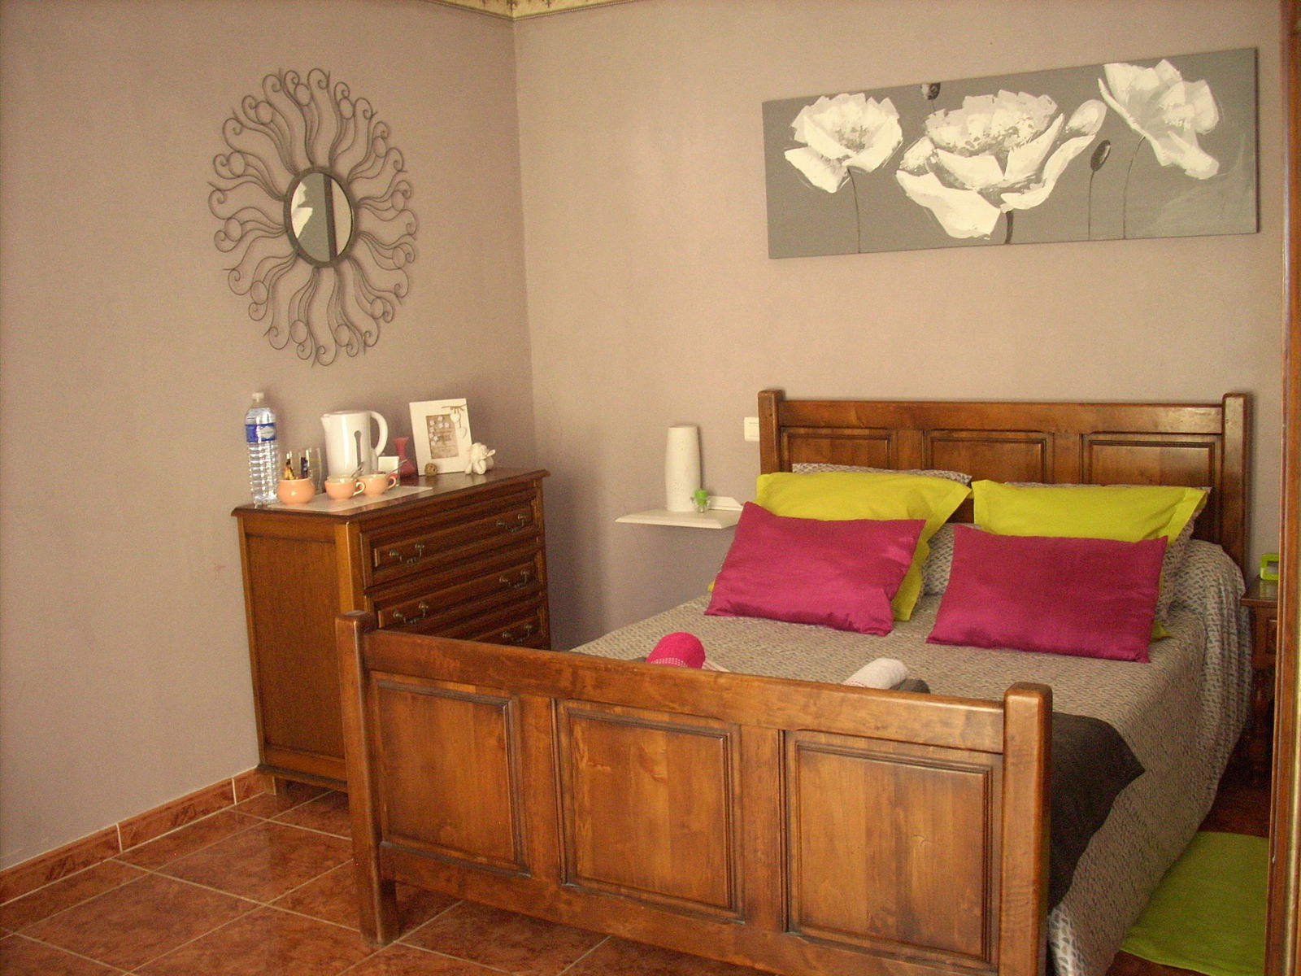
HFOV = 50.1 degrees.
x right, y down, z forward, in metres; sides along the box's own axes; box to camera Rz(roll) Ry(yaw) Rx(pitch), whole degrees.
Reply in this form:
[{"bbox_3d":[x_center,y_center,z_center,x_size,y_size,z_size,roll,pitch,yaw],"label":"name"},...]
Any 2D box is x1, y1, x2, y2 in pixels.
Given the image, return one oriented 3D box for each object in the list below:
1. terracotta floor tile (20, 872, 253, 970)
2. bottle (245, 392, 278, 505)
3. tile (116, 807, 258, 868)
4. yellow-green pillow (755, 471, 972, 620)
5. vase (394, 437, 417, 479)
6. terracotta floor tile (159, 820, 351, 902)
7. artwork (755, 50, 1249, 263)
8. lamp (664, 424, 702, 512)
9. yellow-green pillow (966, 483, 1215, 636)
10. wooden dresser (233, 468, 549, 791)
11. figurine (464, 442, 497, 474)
[{"bbox_3d":[-1.213,1.032,3.315,0.400,0.010,0.400,3,9,31],"label":"terracotta floor tile"},{"bbox_3d":[-1.113,-0.111,3.969,0.090,0.322,0.090,3,9,31],"label":"bottle"},{"bbox_3d":[-1.254,0.967,3.799,0.165,0.010,0.400,3,9,31],"label":"tile"},{"bbox_3d":[0.565,0.174,4.277,0.710,0.160,0.500,3,52,31],"label":"yellow-green pillow"},{"bbox_3d":[-0.803,-0.102,4.538,0.070,0.122,0.070,3,9,31],"label":"vase"},{"bbox_3d":[-1.009,0.979,3.647,0.400,0.010,0.400,3,9,31],"label":"terracotta floor tile"},{"bbox_3d":[1.026,-0.982,4.203,1.500,0.500,0.030,3,9,31],"label":"artwork"},{"bbox_3d":[0.108,-0.064,4.815,0.120,0.290,0.120,-2,8,0],"label":"lamp"},{"bbox_3d":[1.182,0.200,3.909,0.690,0.160,0.500,3,52,31],"label":"yellow-green pillow"},{"bbox_3d":[-0.750,0.427,4.334,0.445,0.872,0.915,3,9,31],"label":"wooden dresser"},{"bbox_3d":[-0.560,-0.100,4.573,0.095,0.092,0.105,-1,8,7],"label":"figurine"}]

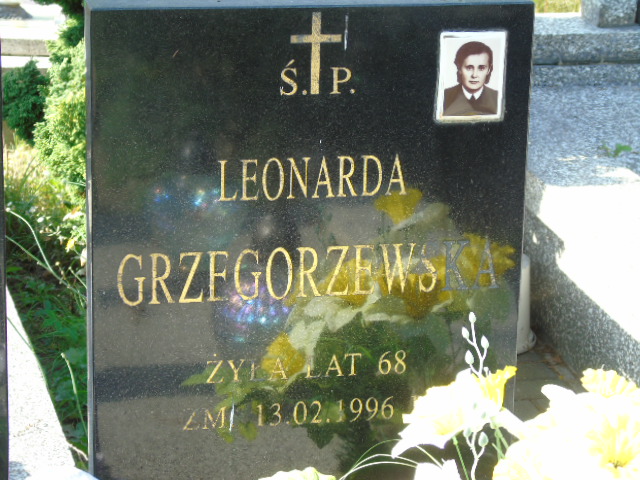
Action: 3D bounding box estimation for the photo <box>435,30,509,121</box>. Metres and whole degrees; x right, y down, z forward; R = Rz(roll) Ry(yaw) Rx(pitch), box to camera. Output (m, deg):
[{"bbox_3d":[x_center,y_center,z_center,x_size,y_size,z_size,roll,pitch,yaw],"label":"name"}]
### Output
[{"bbox_3d":[0.193,-0.204,2.510,0.090,0.117,0.010,-2,15,-14],"label":"photo"}]

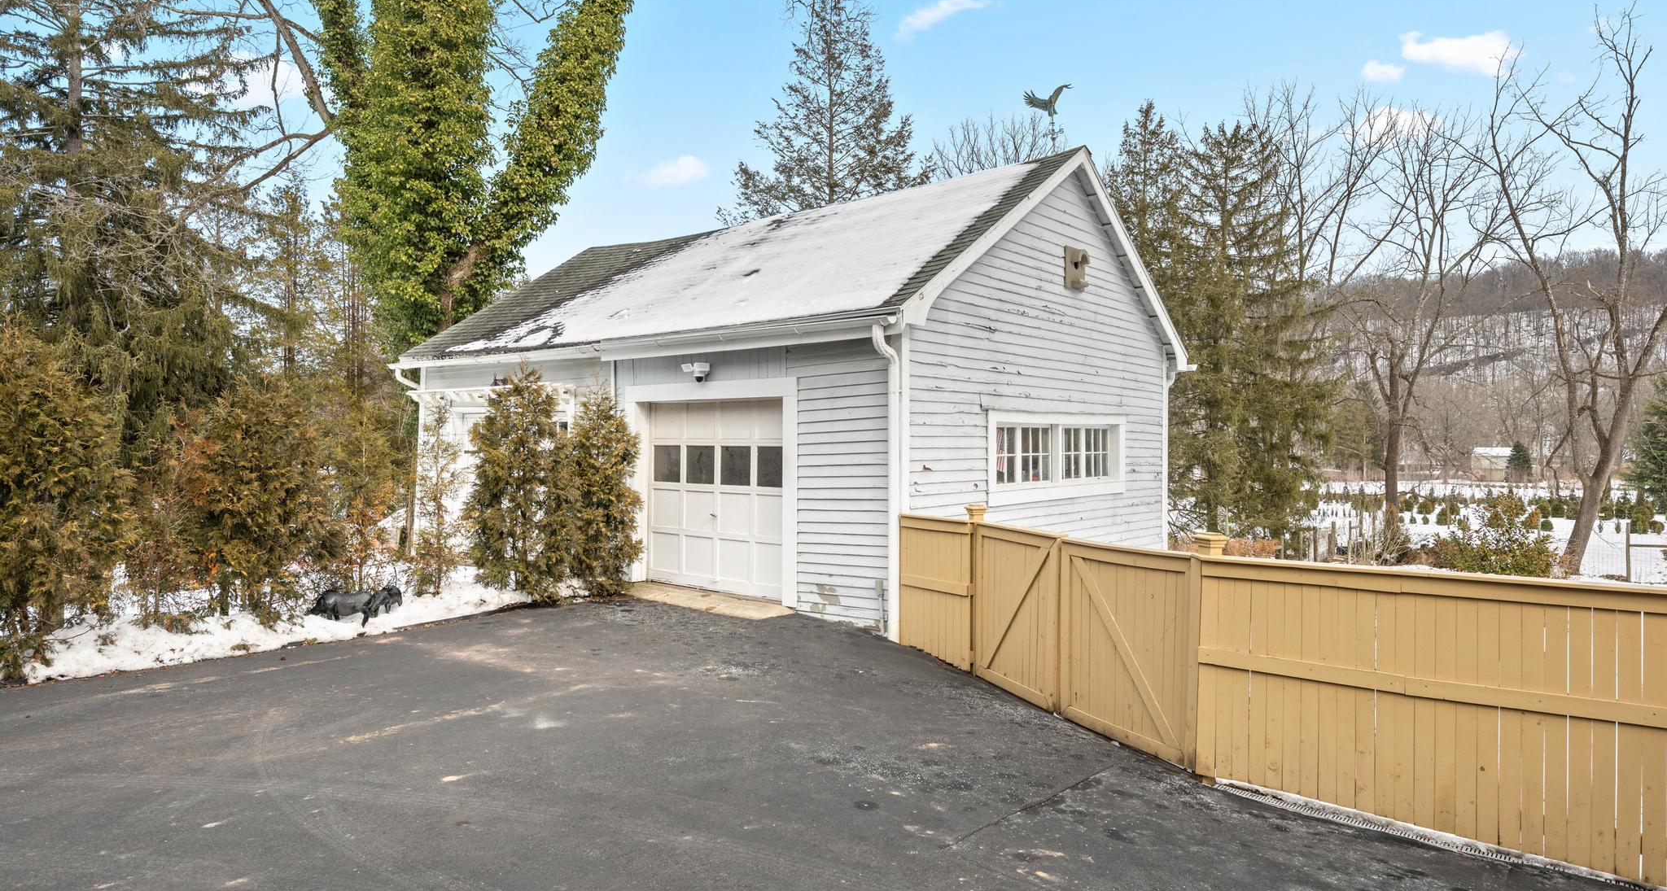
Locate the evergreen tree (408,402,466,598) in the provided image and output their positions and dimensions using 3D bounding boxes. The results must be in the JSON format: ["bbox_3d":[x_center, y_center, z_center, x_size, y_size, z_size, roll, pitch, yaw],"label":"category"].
[{"bbox_3d":[-4.161,0.542,9.750,0.603,2.098,0.573,0,0,-23],"label":"evergreen tree"}]

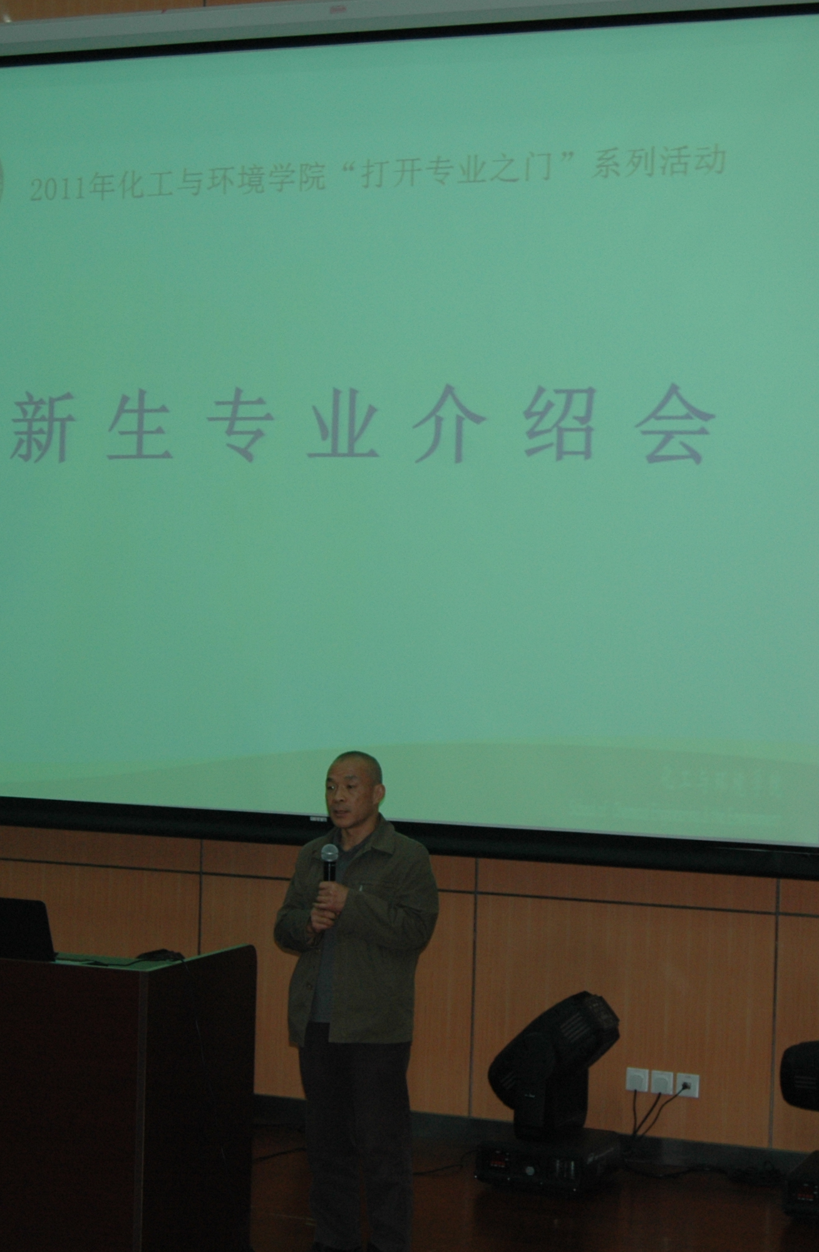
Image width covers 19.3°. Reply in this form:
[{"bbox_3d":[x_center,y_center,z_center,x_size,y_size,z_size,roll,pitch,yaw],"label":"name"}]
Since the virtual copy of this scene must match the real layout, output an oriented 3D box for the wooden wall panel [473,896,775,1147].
[{"bbox_3d":[0.832,1.533,9.429,1.216,0.895,0.050,2,0,21],"label":"wooden wall panel"}]

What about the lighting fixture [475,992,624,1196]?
[{"bbox_3d":[0.524,1.714,8.886,0.470,0.710,0.420,2,0,25],"label":"lighting fixture"}]

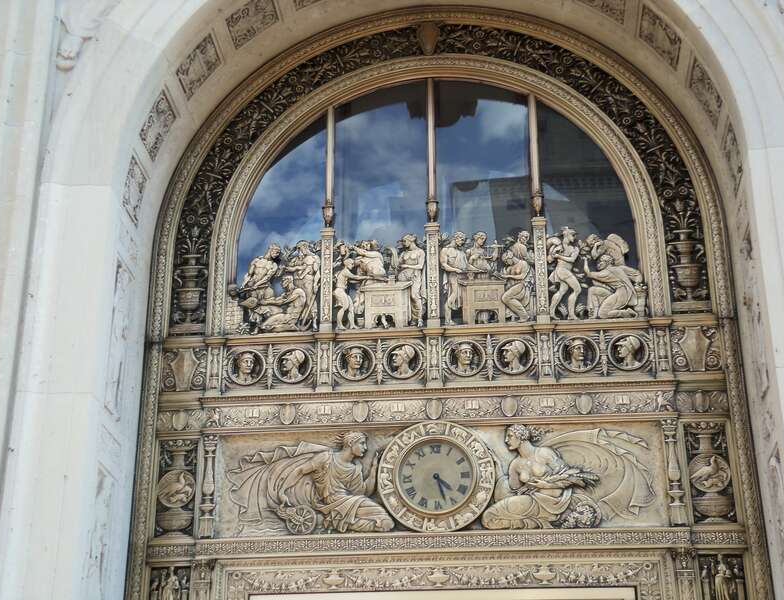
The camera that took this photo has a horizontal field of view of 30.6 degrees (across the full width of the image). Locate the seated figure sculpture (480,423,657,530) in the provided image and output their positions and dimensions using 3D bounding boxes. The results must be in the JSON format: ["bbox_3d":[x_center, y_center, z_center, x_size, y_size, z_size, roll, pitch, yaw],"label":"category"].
[{"bbox_3d":[1.310,1.324,10.753,1.295,0.783,0.180,-2,-26,5],"label":"seated figure sculpture"}]

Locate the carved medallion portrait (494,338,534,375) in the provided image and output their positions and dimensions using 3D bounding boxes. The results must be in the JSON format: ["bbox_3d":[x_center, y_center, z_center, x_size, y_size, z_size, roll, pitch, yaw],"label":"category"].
[{"bbox_3d":[0.952,0.443,11.231,0.293,0.290,0.090,-2,-26,5],"label":"carved medallion portrait"}]

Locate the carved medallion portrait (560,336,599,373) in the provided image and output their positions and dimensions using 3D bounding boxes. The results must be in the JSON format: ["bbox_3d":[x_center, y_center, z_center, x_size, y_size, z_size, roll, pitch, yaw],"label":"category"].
[{"bbox_3d":[1.649,0.480,12.667,0.350,0.350,0.090,-2,-28,4],"label":"carved medallion portrait"}]

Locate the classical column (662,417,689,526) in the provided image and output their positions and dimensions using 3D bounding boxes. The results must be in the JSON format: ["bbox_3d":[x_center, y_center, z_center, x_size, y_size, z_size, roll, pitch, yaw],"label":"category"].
[{"bbox_3d":[2.114,1.276,10.695,0.164,0.841,0.160,-2,-26,5],"label":"classical column"}]

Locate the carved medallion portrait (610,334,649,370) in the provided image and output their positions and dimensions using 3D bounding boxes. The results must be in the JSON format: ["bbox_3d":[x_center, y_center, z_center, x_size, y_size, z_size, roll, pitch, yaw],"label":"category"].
[{"bbox_3d":[2.085,0.461,12.634,0.350,0.350,0.090,-2,-28,4],"label":"carved medallion portrait"}]

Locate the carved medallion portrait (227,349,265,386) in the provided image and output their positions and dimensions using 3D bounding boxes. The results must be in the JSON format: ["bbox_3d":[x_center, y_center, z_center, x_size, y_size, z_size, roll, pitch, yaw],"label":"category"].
[{"bbox_3d":[-1.318,0.605,12.895,0.350,0.350,0.090,-2,-28,4],"label":"carved medallion portrait"}]

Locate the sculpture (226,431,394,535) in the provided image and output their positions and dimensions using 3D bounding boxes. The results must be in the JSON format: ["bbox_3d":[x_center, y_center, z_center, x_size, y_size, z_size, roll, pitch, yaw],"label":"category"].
[{"bbox_3d":[-0.610,1.389,10.913,1.277,0.796,0.180,-2,-26,5],"label":"sculpture"}]

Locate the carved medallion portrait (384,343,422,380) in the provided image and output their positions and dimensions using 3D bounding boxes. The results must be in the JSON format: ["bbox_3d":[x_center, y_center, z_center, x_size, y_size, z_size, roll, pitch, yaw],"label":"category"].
[{"bbox_3d":[0.090,0.485,11.297,0.298,0.309,0.090,-2,-26,5],"label":"carved medallion portrait"}]

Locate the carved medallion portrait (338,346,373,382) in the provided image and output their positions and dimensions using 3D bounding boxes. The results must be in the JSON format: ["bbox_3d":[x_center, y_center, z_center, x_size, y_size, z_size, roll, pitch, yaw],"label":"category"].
[{"bbox_3d":[-0.326,0.558,12.822,0.350,0.350,0.090,-2,-28,4],"label":"carved medallion portrait"}]

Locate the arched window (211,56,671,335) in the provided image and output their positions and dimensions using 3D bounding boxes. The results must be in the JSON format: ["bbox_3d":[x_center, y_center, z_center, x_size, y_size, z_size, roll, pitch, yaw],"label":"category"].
[{"bbox_3d":[0.365,-0.915,12.007,3.771,2.566,0.280,-2,-26,5],"label":"arched window"}]

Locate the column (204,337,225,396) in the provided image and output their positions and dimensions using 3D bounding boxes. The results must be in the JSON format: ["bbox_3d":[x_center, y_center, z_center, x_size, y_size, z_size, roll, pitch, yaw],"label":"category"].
[{"bbox_3d":[-1.412,0.528,11.409,0.148,0.507,0.080,-2,-26,5],"label":"column"}]

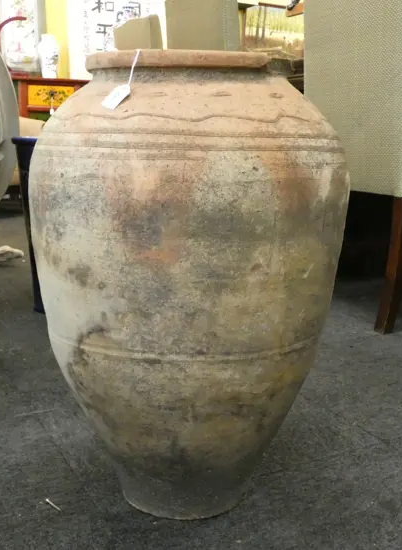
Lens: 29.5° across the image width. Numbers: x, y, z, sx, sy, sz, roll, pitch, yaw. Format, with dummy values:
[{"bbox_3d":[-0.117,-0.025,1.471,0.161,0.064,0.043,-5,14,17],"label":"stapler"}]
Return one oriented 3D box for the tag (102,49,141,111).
[{"bbox_3d":[-0.083,-0.215,0.846,0.026,0.081,0.011,17,-16,32],"label":"tag"}]

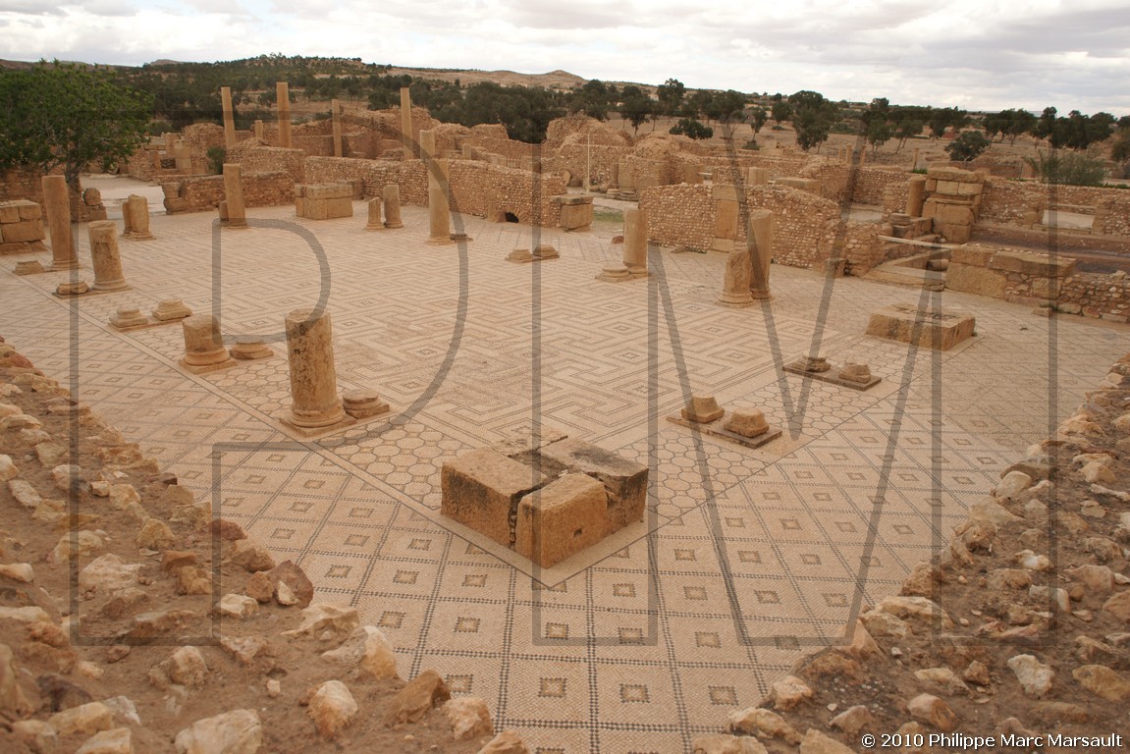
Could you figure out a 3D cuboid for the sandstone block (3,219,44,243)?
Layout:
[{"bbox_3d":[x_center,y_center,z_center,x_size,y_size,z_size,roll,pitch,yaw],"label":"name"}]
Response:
[{"bbox_3d":[-14.040,-3.771,19.411,0.600,0.487,0.900,18,23,40],"label":"sandstone block"}]

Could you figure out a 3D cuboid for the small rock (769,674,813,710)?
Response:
[{"bbox_3d":[0.672,0.940,2.245,0.130,0.079,0.098,7,20,19],"label":"small rock"}]

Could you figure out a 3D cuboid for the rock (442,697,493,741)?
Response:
[{"bbox_3d":[-0.275,0.965,2.134,0.146,0.102,0.115,-3,19,-9],"label":"rock"}]

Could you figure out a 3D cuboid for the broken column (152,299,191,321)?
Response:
[{"bbox_3d":[-6.996,-1.221,13.397,0.530,0.267,0.550,18,23,40],"label":"broken column"}]

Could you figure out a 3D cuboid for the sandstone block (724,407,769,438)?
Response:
[{"bbox_3d":[1.967,0.463,8.126,0.390,0.190,0.360,18,26,41],"label":"sandstone block"}]

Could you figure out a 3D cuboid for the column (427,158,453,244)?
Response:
[{"bbox_3d":[-3.346,-4.631,20.060,0.650,2.150,0.650,1,19,0],"label":"column"}]

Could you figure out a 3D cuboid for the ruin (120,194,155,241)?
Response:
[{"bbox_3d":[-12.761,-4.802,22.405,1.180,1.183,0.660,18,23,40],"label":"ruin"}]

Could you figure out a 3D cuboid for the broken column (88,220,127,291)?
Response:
[{"bbox_3d":[-9.325,-2.480,15.316,0.620,1.322,0.620,18,23,40],"label":"broken column"}]

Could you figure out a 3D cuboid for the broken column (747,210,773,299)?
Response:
[{"bbox_3d":[3.815,-2.380,14.719,0.550,1.680,0.550,18,25,41],"label":"broken column"}]

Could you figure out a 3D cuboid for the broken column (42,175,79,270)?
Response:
[{"bbox_3d":[-11.145,-3.433,16.577,0.670,1.885,0.670,18,24,39],"label":"broken column"}]

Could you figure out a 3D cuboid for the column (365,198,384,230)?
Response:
[{"bbox_3d":[-6.997,-6.019,27.630,0.640,1.044,0.640,18,23,40],"label":"column"}]

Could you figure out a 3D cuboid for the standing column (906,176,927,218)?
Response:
[{"bbox_3d":[12.447,-6.349,26.700,0.520,1.500,0.520,18,23,40],"label":"standing column"}]

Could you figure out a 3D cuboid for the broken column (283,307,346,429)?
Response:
[{"bbox_3d":[-2.788,-0.128,8.312,0.570,1.170,0.570,18,25,41],"label":"broken column"}]

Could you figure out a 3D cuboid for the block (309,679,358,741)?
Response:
[{"bbox_3d":[-0.660,0.946,2.148,0.132,0.135,0.145,-7,20,-20],"label":"block"}]

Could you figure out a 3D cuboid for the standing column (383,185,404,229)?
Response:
[{"bbox_3d":[-5.267,-5.198,22.907,0.570,1.250,0.570,18,26,41],"label":"standing column"}]

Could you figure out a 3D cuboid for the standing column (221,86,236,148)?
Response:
[{"bbox_3d":[-19.412,-14.338,43.710,0.560,4.500,0.560,18,24,39],"label":"standing column"}]

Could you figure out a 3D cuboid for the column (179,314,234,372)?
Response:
[{"bbox_3d":[-4.950,-0.478,10.292,0.640,0.590,0.640,18,25,41],"label":"column"}]

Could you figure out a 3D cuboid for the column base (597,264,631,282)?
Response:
[{"bbox_3d":[1.060,-2.235,16.005,0.570,0.230,0.570,18,26,41],"label":"column base"}]

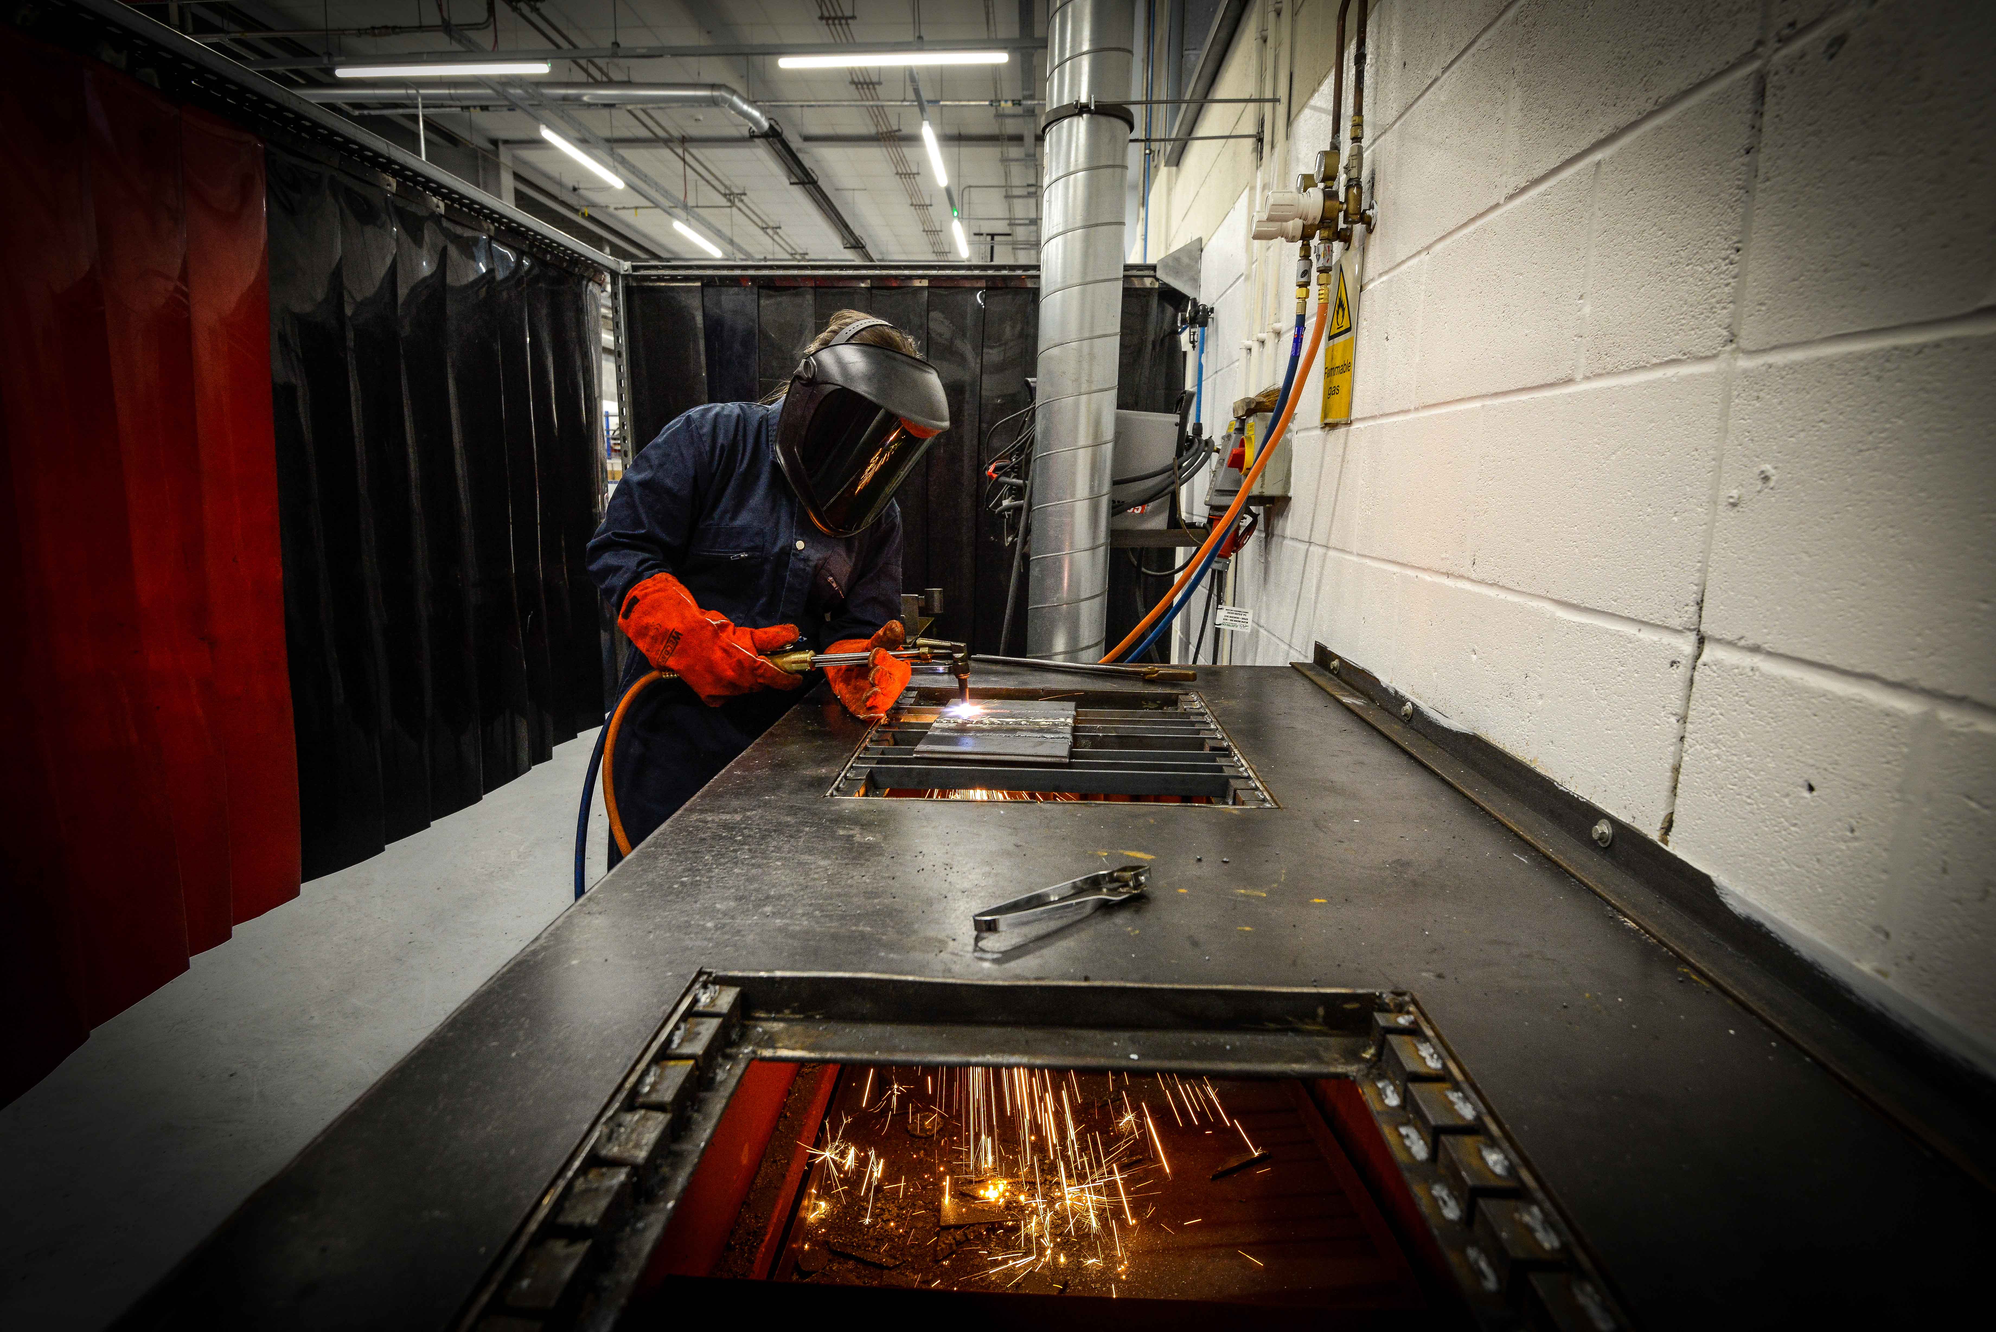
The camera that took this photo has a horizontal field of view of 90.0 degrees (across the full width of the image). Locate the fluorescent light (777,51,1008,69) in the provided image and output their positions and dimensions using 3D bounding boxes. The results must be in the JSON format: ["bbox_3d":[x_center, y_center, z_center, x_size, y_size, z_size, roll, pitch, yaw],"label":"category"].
[{"bbox_3d":[-0.675,-3.858,6.359,1.480,0.070,0.070,1,10,3],"label":"fluorescent light"}]

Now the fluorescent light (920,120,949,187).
[{"bbox_3d":[-0.482,-3.950,7.755,0.070,0.070,1.500,1,10,3],"label":"fluorescent light"}]

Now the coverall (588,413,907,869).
[{"bbox_3d":[-0.380,0.222,1.652,0.400,1.270,0.500,10,14,42],"label":"coverall"}]

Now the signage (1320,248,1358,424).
[{"bbox_3d":[0.636,-0.604,1.864,0.008,0.295,0.195,1,10,3],"label":"signage"}]

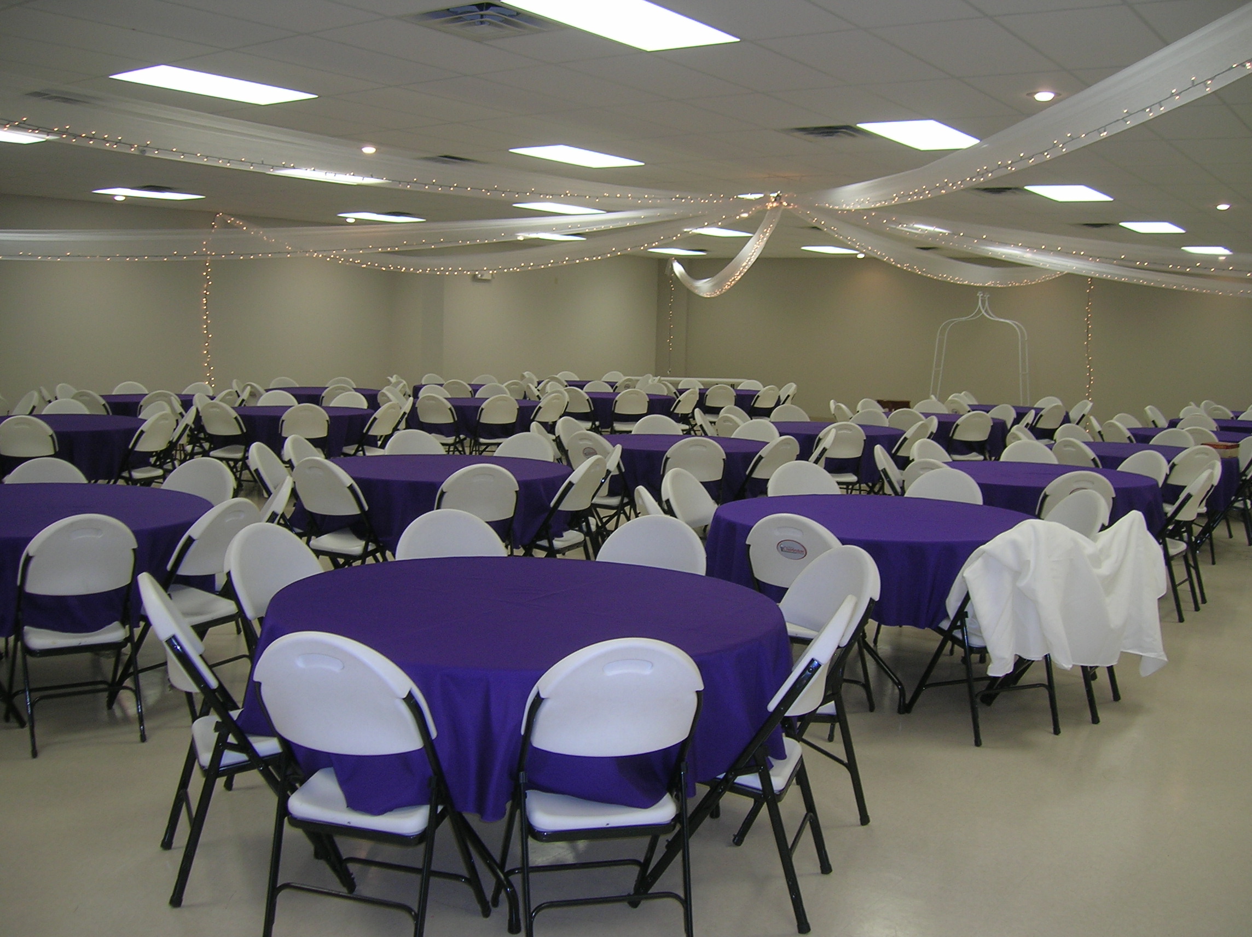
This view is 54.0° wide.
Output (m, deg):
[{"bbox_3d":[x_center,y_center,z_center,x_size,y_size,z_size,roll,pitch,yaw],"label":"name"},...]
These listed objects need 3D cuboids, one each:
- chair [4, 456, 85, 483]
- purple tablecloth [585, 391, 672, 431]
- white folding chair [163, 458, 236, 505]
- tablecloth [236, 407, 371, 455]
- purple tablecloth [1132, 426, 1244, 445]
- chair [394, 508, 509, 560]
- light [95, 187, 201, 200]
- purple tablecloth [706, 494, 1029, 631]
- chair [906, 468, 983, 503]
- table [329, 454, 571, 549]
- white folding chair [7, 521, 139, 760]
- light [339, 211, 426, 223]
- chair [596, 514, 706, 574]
[{"bbox_3d":[-2.779,0.392,5.821,0.440,0.865,0.500,-1,7,-18],"label":"chair"},{"bbox_3d":[-0.141,-0.664,14.471,1.600,0.390,1.600,2,7,0],"label":"purple tablecloth"},{"bbox_3d":[-2.218,0.393,5.954,0.440,0.865,0.500,5,7,25],"label":"white folding chair"},{"bbox_3d":[-3.180,-0.183,11.798,1.570,0.750,1.570,0,6,-15],"label":"tablecloth"},{"bbox_3d":[5.514,-0.136,11.773,1.570,0.380,1.570,2,6,0],"label":"purple tablecloth"},{"bbox_3d":[-0.603,0.606,4.527,0.440,0.865,0.500,-1,7,-19],"label":"chair"},{"bbox_3d":[-5.400,-3.107,13.900,0.600,0.080,1.200,6,8,35],"label":"light"},{"bbox_3d":[1.188,0.582,5.813,1.560,0.735,1.560,2,6,0],"label":"purple tablecloth"},{"bbox_3d":[1.613,0.452,6.571,0.470,0.870,0.560,5,7,28],"label":"chair"},{"bbox_3d":[-1.091,0.357,7.323,1.570,0.750,1.570,1,6,-8],"label":"table"},{"bbox_3d":[-2.062,0.561,4.552,0.440,0.865,0.500,-3,8,-37],"label":"white folding chair"},{"bbox_3d":[-3.299,-3.400,16.612,0.600,0.080,1.200,6,8,35],"label":"light"},{"bbox_3d":[-0.005,0.626,4.501,0.440,0.865,0.500,4,7,22],"label":"chair"}]

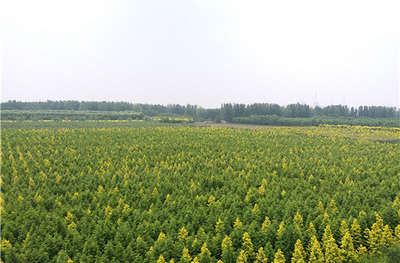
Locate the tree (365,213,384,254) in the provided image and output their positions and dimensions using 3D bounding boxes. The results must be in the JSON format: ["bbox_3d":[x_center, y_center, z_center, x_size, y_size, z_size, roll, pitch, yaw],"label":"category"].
[{"bbox_3d":[21.149,12.320,39.378,2.400,5.000,2.400,0,4,0],"label":"tree"}]

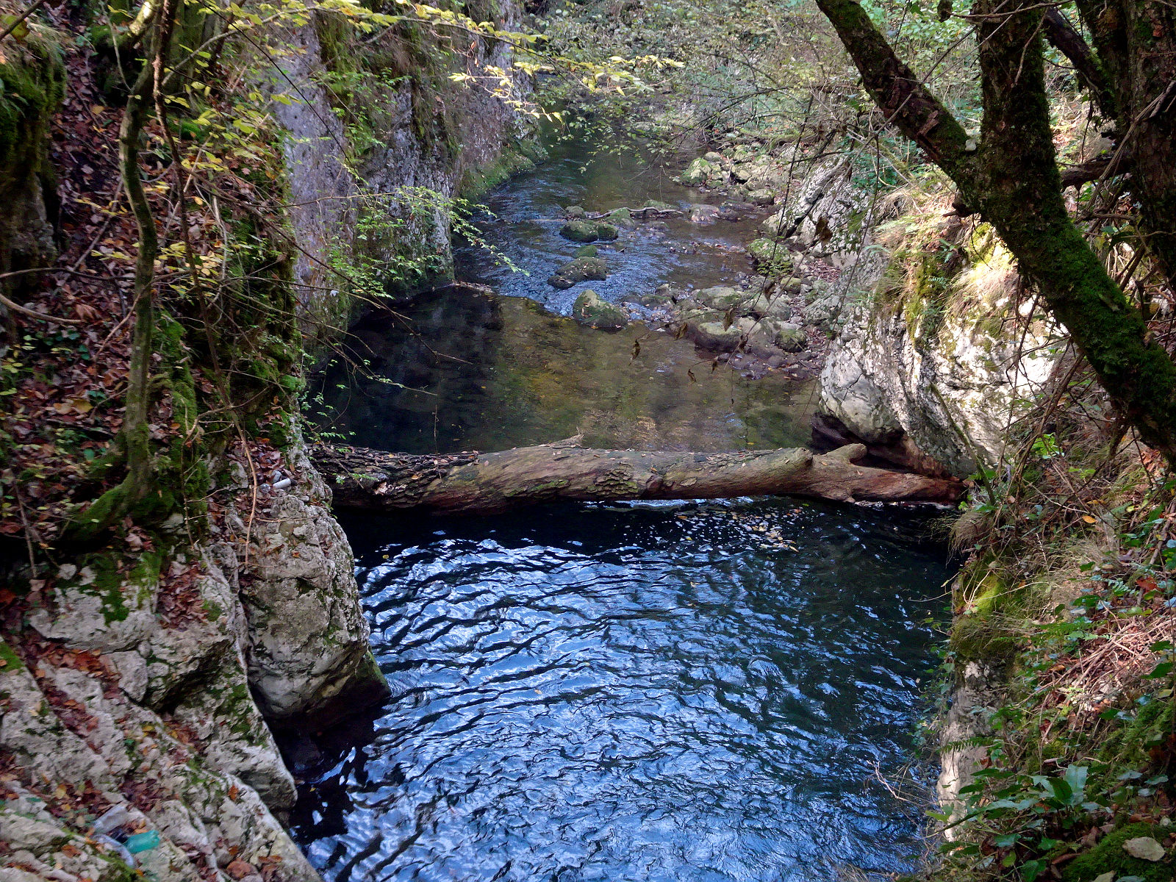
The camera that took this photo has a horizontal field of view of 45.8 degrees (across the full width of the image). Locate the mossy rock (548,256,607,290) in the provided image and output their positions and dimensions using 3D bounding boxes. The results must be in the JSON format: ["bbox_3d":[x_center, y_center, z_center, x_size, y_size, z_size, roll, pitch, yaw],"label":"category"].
[{"bbox_3d":[-0.089,-1.727,14.361,0.600,0.260,0.500,0,23,0],"label":"mossy rock"}]

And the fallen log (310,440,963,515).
[{"bbox_3d":[0.326,0.263,9.600,4.650,0.460,0.500,0,23,0],"label":"fallen log"}]

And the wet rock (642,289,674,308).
[{"bbox_3d":[0.683,-1.378,13.689,0.310,0.130,0.270,0,23,0],"label":"wet rock"}]

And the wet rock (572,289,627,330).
[{"bbox_3d":[0.120,-1.287,13.585,0.520,0.340,0.480,0,23,0],"label":"wet rock"}]

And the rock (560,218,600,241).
[{"bbox_3d":[-0.099,-2.384,15.893,0.470,0.200,0.400,0,23,0],"label":"rock"}]

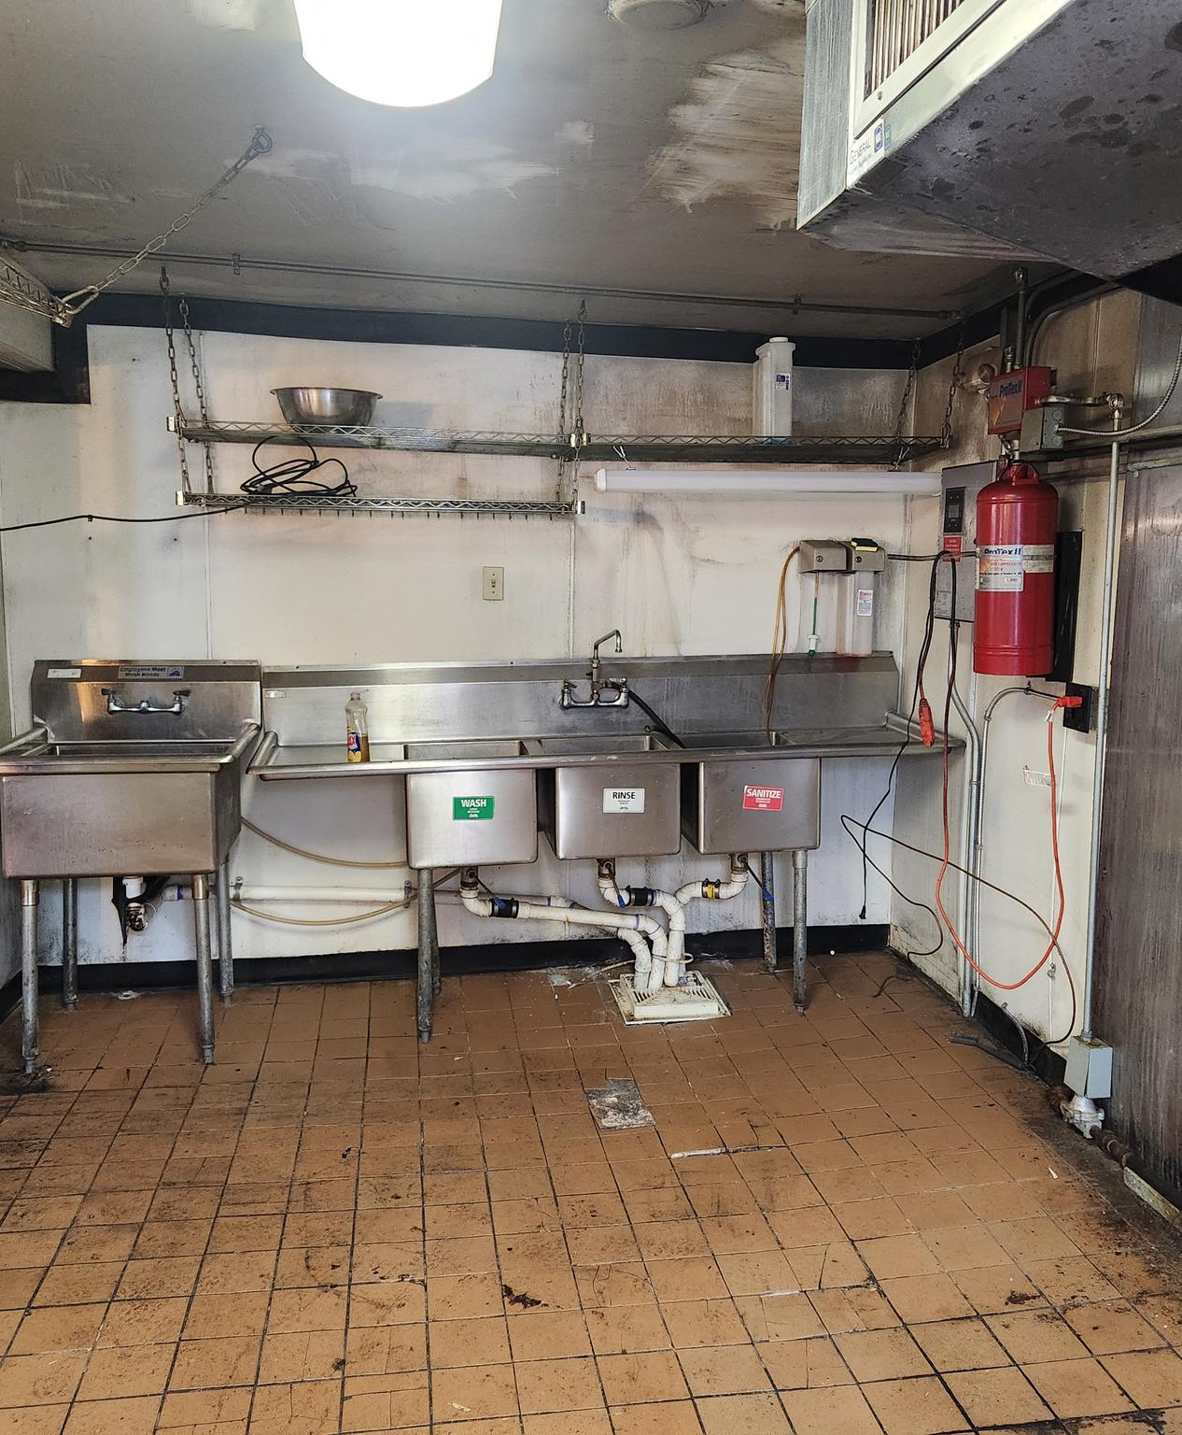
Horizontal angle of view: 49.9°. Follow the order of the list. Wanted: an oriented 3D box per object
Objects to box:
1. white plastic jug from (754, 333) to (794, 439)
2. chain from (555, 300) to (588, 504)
[{"bbox_3d":[0.645,-1.134,4.449,0.089,0.368,0.158,-1,7,-11],"label":"white plastic jug"},{"bbox_3d":[-0.060,-1.026,4.224,0.069,0.639,0.426,-1,7,-11],"label":"chain"}]

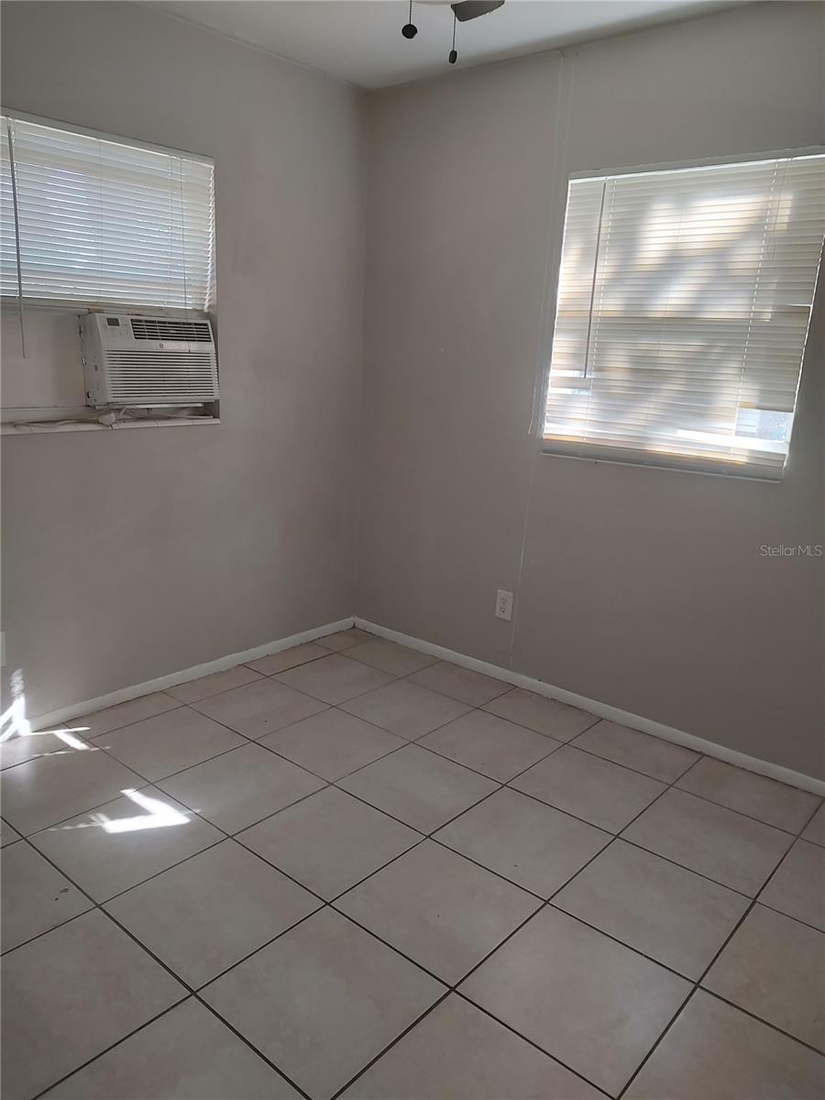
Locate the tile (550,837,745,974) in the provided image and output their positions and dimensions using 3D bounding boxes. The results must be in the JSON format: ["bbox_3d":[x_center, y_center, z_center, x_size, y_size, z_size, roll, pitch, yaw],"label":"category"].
[{"bbox_3d":[0.633,0.929,2.009,0.396,0.010,0.396,14,17,38],"label":"tile"}]

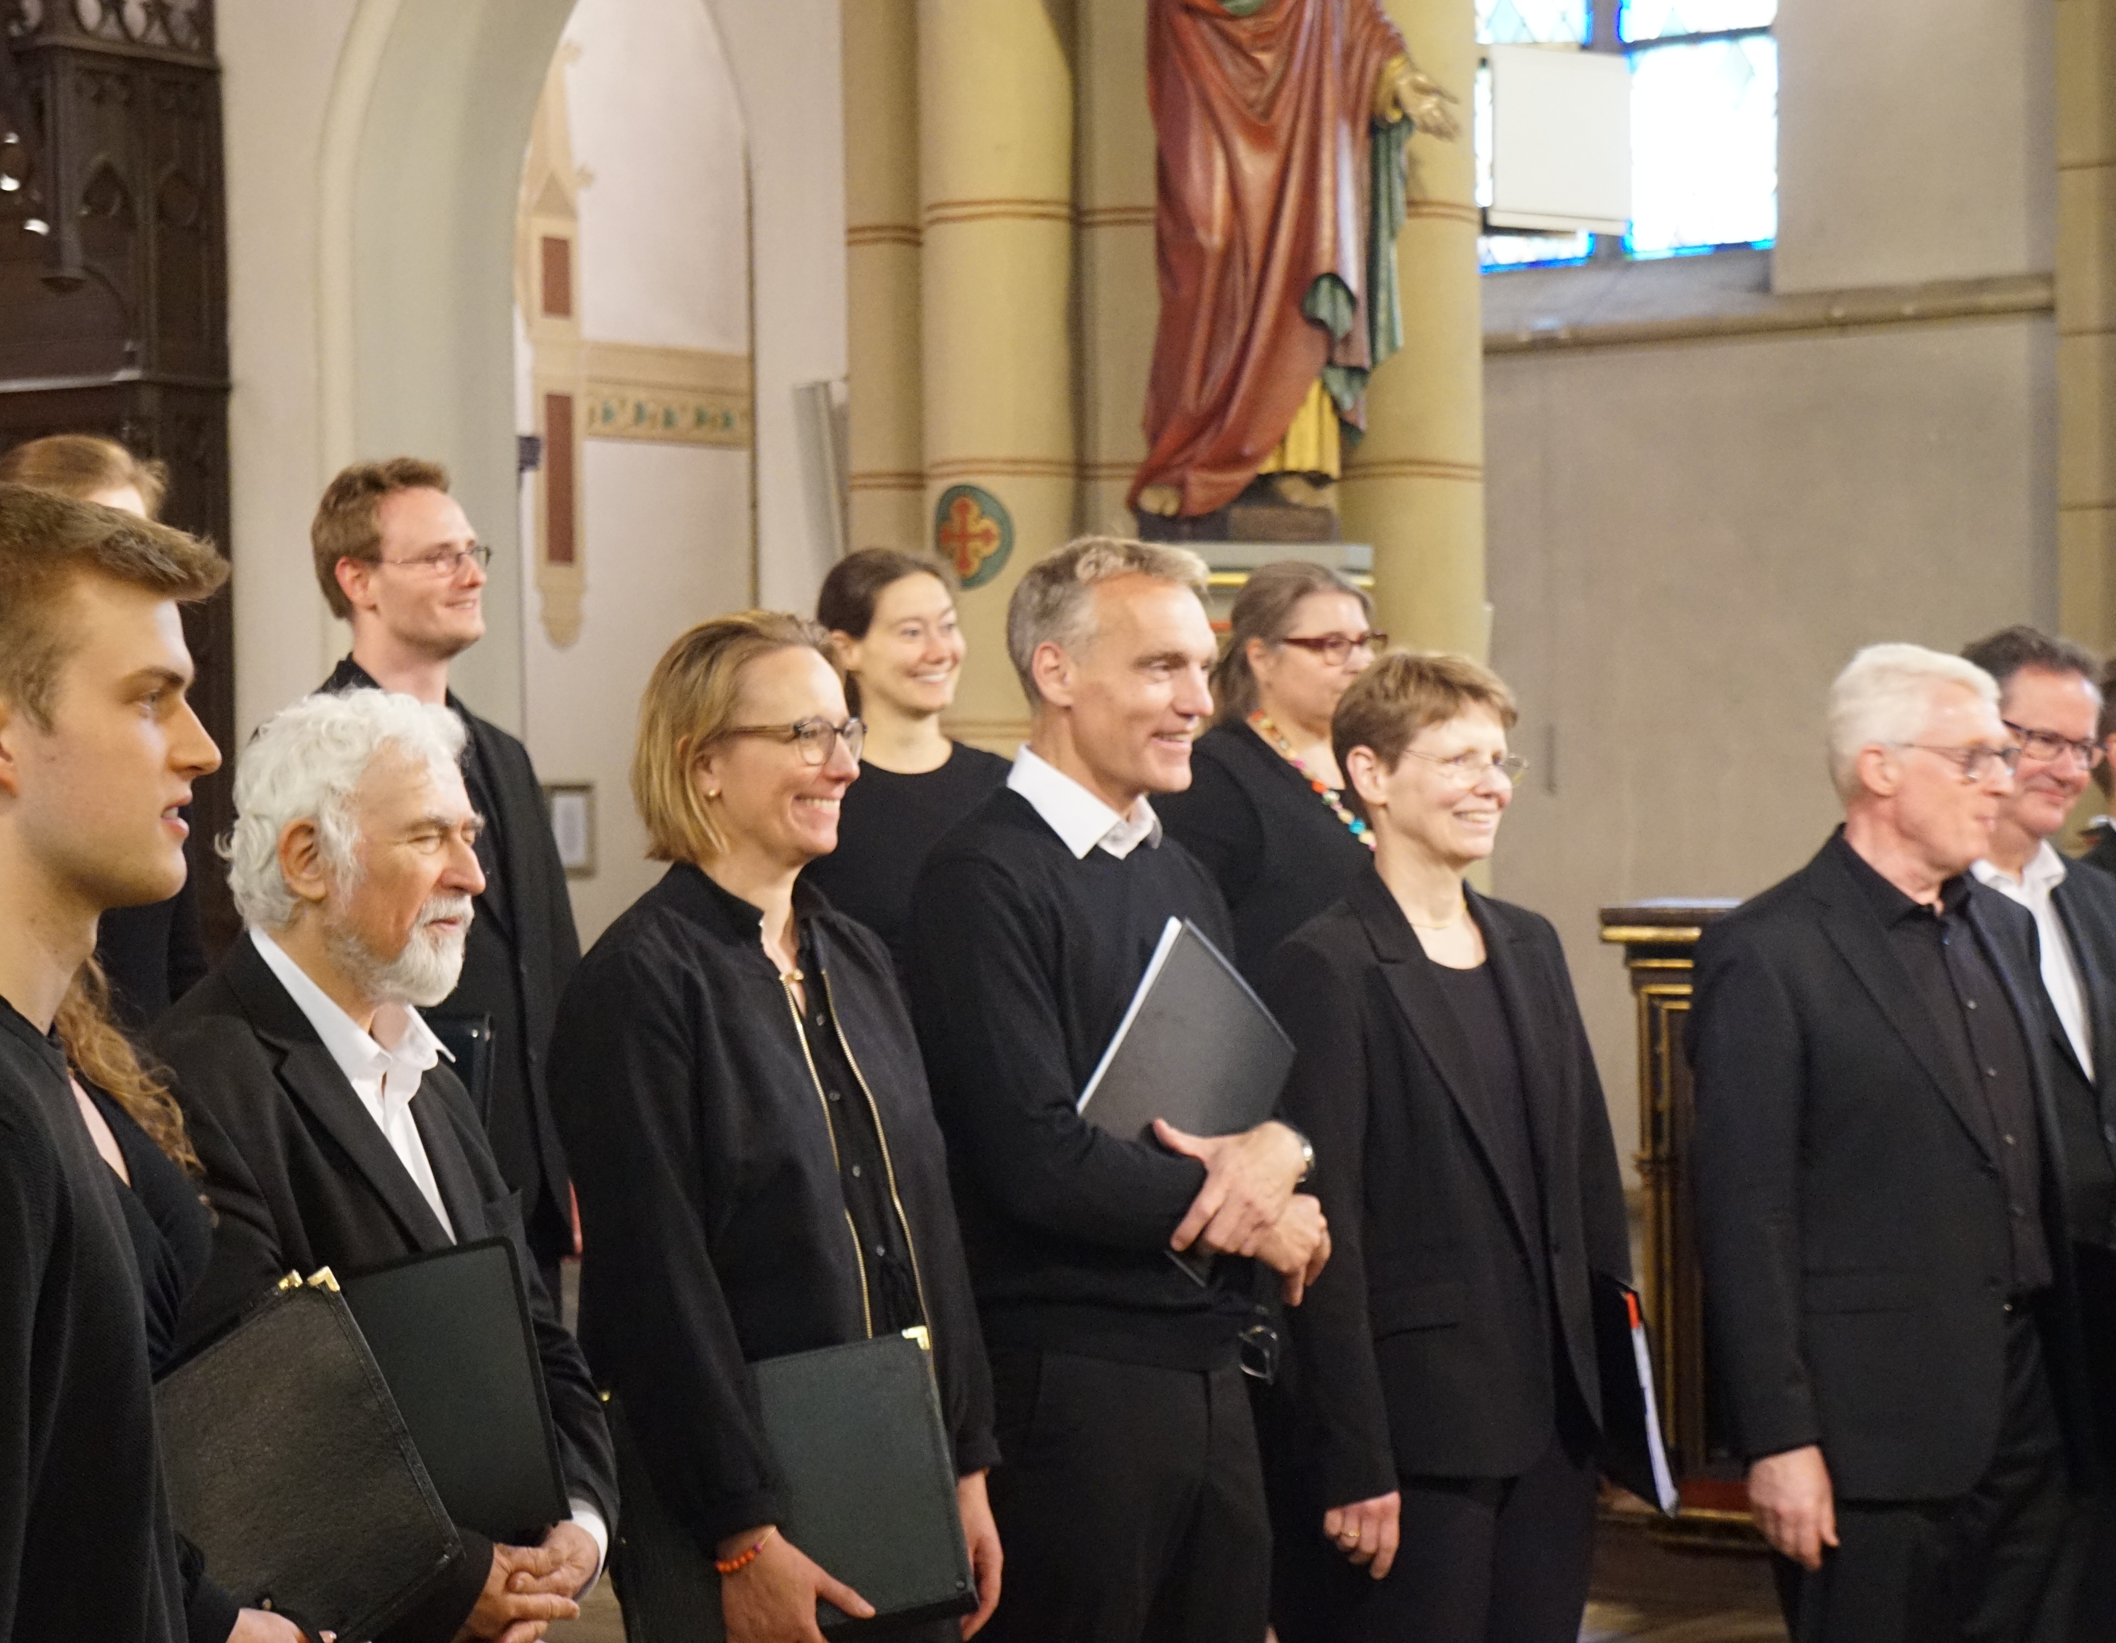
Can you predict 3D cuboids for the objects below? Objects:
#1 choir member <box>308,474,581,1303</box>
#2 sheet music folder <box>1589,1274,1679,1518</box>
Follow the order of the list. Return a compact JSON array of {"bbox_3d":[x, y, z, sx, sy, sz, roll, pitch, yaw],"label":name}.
[{"bbox_3d":[-0.803,0.462,7.137,0.540,1.840,0.380,-3,3,-42],"label":"choir member"},{"bbox_3d":[0.605,0.616,6.350,0.030,0.260,0.320,-14,13,-16],"label":"sheet music folder"}]

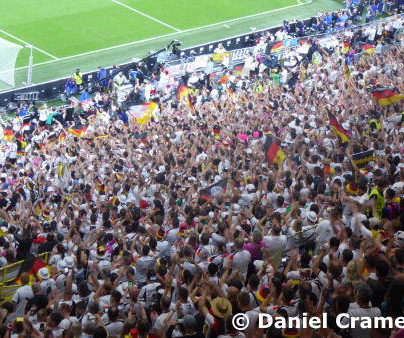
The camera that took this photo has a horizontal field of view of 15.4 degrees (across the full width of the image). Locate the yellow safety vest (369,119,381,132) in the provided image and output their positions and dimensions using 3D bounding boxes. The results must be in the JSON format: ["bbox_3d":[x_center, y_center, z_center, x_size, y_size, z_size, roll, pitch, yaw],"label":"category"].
[{"bbox_3d":[5.612,-1.375,48.384,0.300,0.600,0.450,27,29,33],"label":"yellow safety vest"}]

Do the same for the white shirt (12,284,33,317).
[{"bbox_3d":[-4.121,3.013,34.536,0.480,0.700,0.280,-1,26,-23],"label":"white shirt"}]

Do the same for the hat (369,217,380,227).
[{"bbox_3d":[3.251,0.989,28.188,0.250,0.150,0.190,23,27,27],"label":"hat"}]

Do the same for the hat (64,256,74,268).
[{"bbox_3d":[-3.162,2.227,35.700,0.260,0.160,0.260,8,25,-4],"label":"hat"}]

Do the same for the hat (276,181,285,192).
[{"bbox_3d":[2.140,0.477,40.775,0.220,0.160,0.230,-12,32,-40],"label":"hat"}]

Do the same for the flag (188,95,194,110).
[{"bbox_3d":[-0.535,-3.094,69.594,0.270,0.800,0.150,10,24,0],"label":"flag"}]

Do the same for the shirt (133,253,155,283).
[{"bbox_3d":[-1.238,2.120,32.200,0.450,0.640,0.260,2,26,-18],"label":"shirt"}]

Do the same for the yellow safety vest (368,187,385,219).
[{"bbox_3d":[3.720,0.733,31.800,0.260,0.640,0.420,27,29,33],"label":"yellow safety vest"}]

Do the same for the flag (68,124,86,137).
[{"bbox_3d":[-5.602,-1.710,67.300,1.000,0.600,0.250,7,25,-7],"label":"flag"}]

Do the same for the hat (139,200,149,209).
[{"bbox_3d":[-1.557,0.961,40.500,0.200,0.160,0.260,3,25,-17],"label":"hat"}]

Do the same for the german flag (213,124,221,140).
[{"bbox_3d":[0.519,-1.223,50.119,0.270,0.550,0.150,10,24,0],"label":"german flag"}]

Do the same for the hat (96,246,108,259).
[{"bbox_3d":[-2.237,1.859,33.300,0.230,0.190,0.260,3,25,-17],"label":"hat"}]

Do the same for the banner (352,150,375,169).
[{"bbox_3d":[3.833,-0.225,35.500,0.580,0.420,0.080,2,26,-18],"label":"banner"}]

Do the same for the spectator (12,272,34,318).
[{"bbox_3d":[-4.191,3.164,34.568,0.550,1.780,0.350,-2,27,-25],"label":"spectator"}]

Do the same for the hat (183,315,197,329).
[{"bbox_3d":[-0.169,2.232,21.932,0.190,0.160,0.240,-6,29,-32],"label":"hat"}]

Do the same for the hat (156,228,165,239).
[{"bbox_3d":[-1.008,1.578,36.605,0.230,0.150,0.240,-12,32,-40],"label":"hat"}]

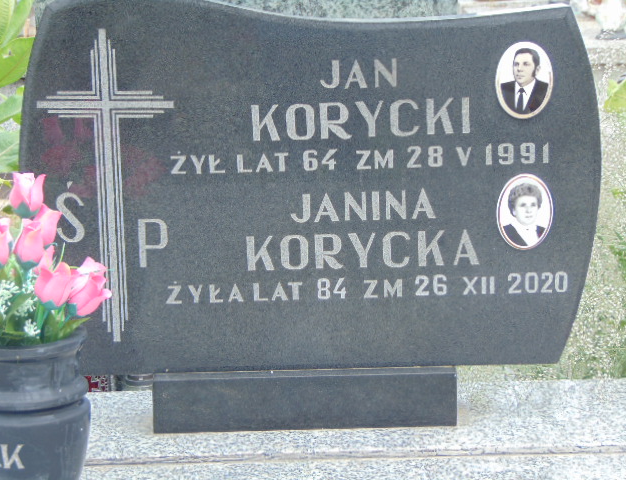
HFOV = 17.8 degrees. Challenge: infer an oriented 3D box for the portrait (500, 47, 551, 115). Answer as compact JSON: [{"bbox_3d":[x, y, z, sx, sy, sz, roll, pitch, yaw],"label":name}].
[{"bbox_3d":[0.328,-0.244,3.080,0.084,0.112,0.010,-1,11,3],"label":"portrait"}]

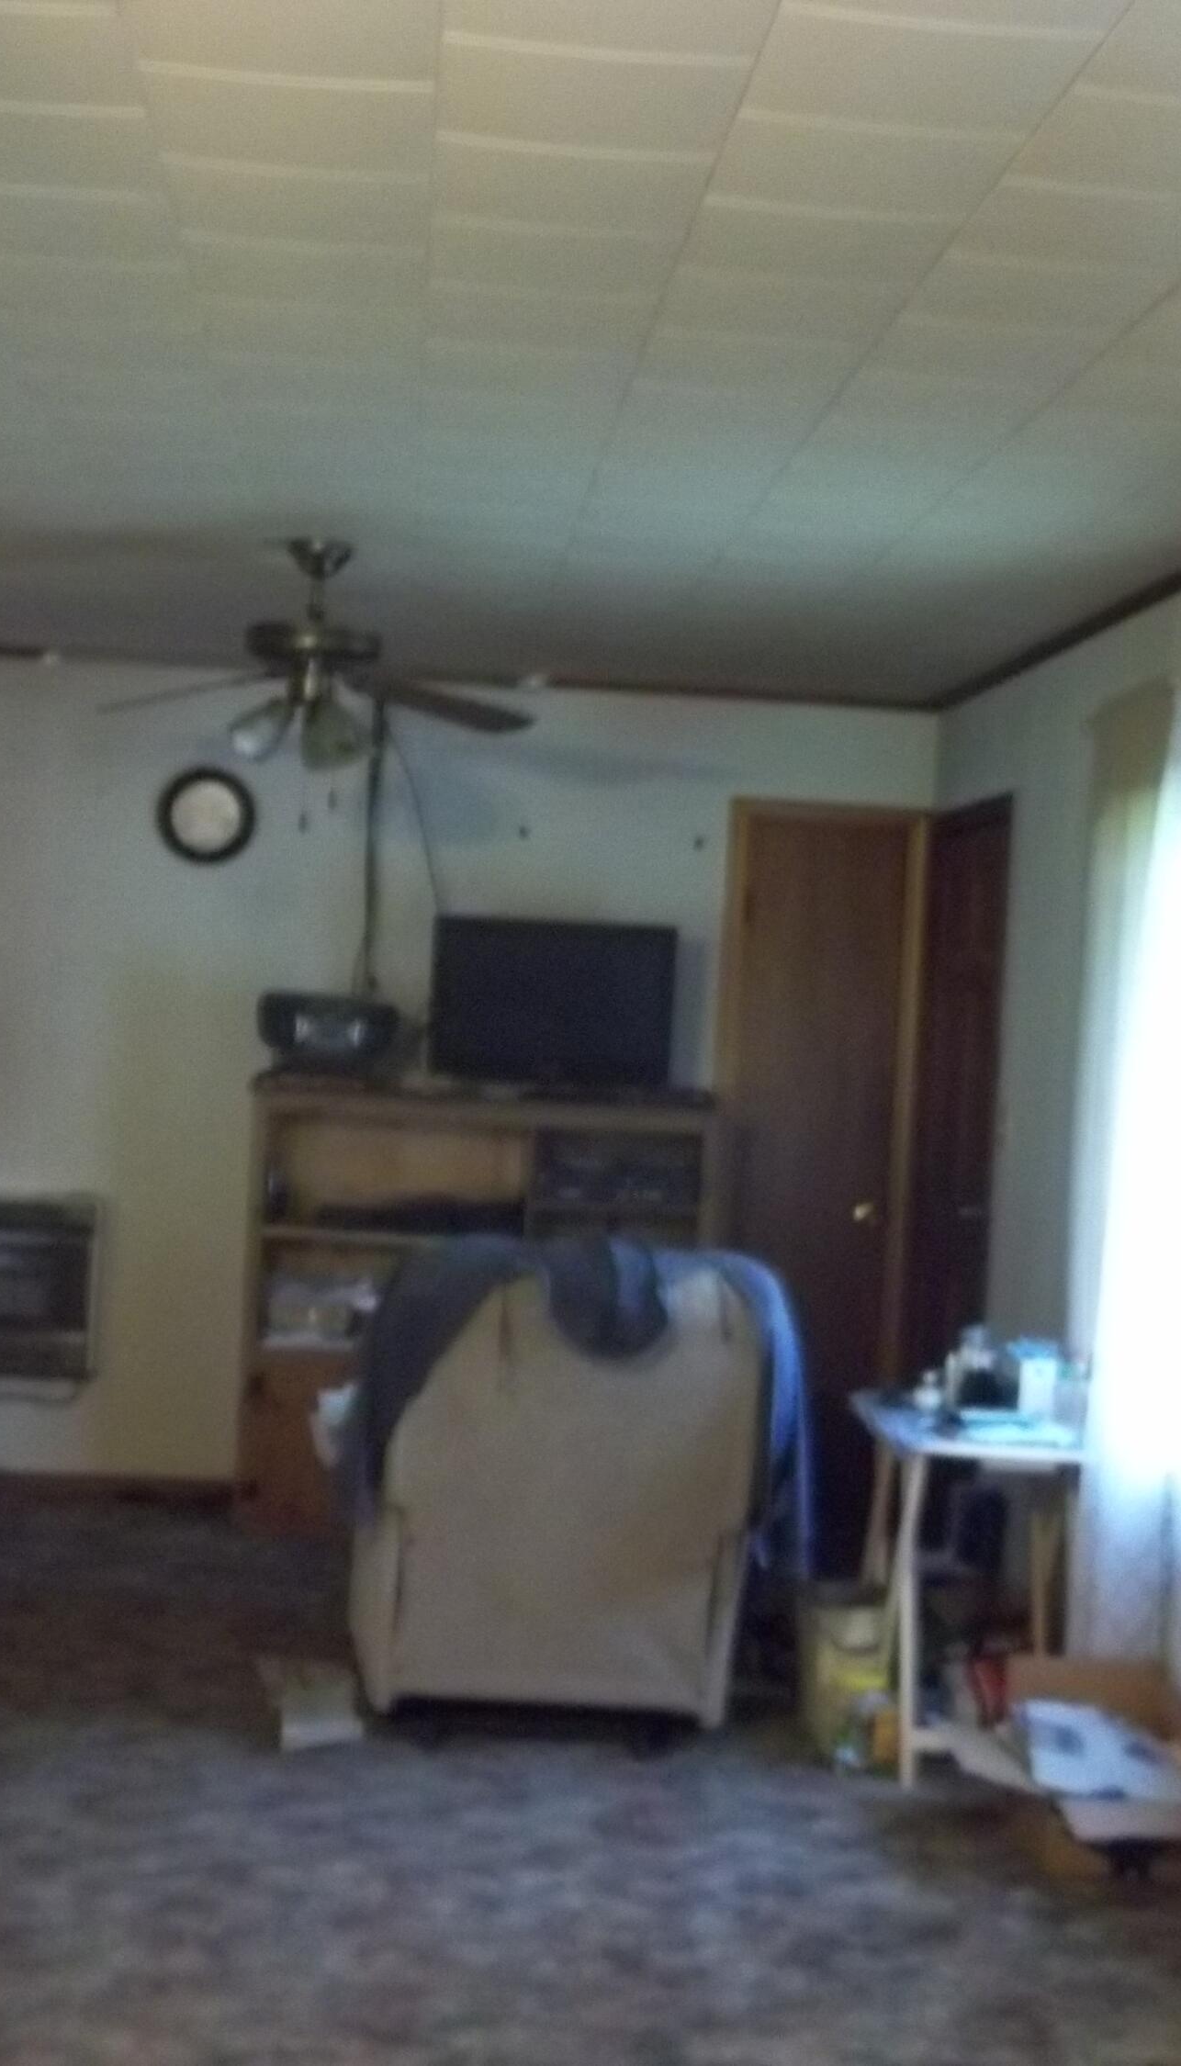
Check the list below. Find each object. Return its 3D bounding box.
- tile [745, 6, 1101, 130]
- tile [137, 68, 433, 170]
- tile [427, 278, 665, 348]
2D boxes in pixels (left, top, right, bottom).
[{"bbox_3d":[0.313,-0.939,2.565,0.305,0.020,0.305,3,1,-4],"label":"tile"},{"bbox_3d":[-0.320,-0.985,2.824,0.305,0.020,0.305,3,1,-4],"label":"tile"},{"bbox_3d":[-0.069,-0.981,3.580,0.305,0.020,0.305,3,1,-4],"label":"tile"}]

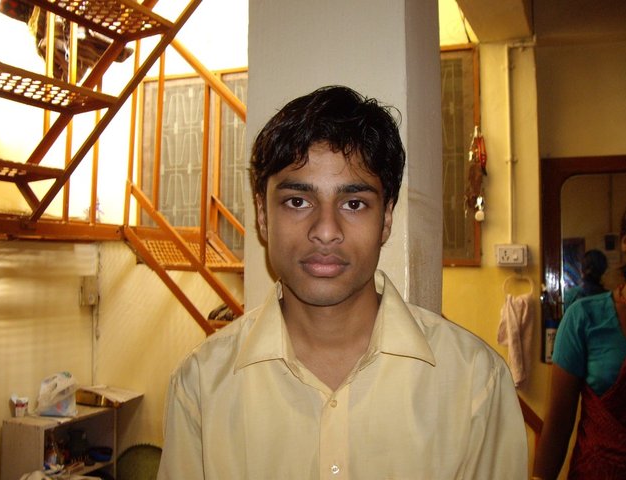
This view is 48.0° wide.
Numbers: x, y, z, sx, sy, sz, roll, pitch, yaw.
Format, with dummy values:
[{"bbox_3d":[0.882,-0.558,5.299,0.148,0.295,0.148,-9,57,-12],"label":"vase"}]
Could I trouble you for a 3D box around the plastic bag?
[{"bbox_3d":[-1.285,0.767,3.520,0.180,0.215,0.140,0,-4,-3],"label":"plastic bag"}]

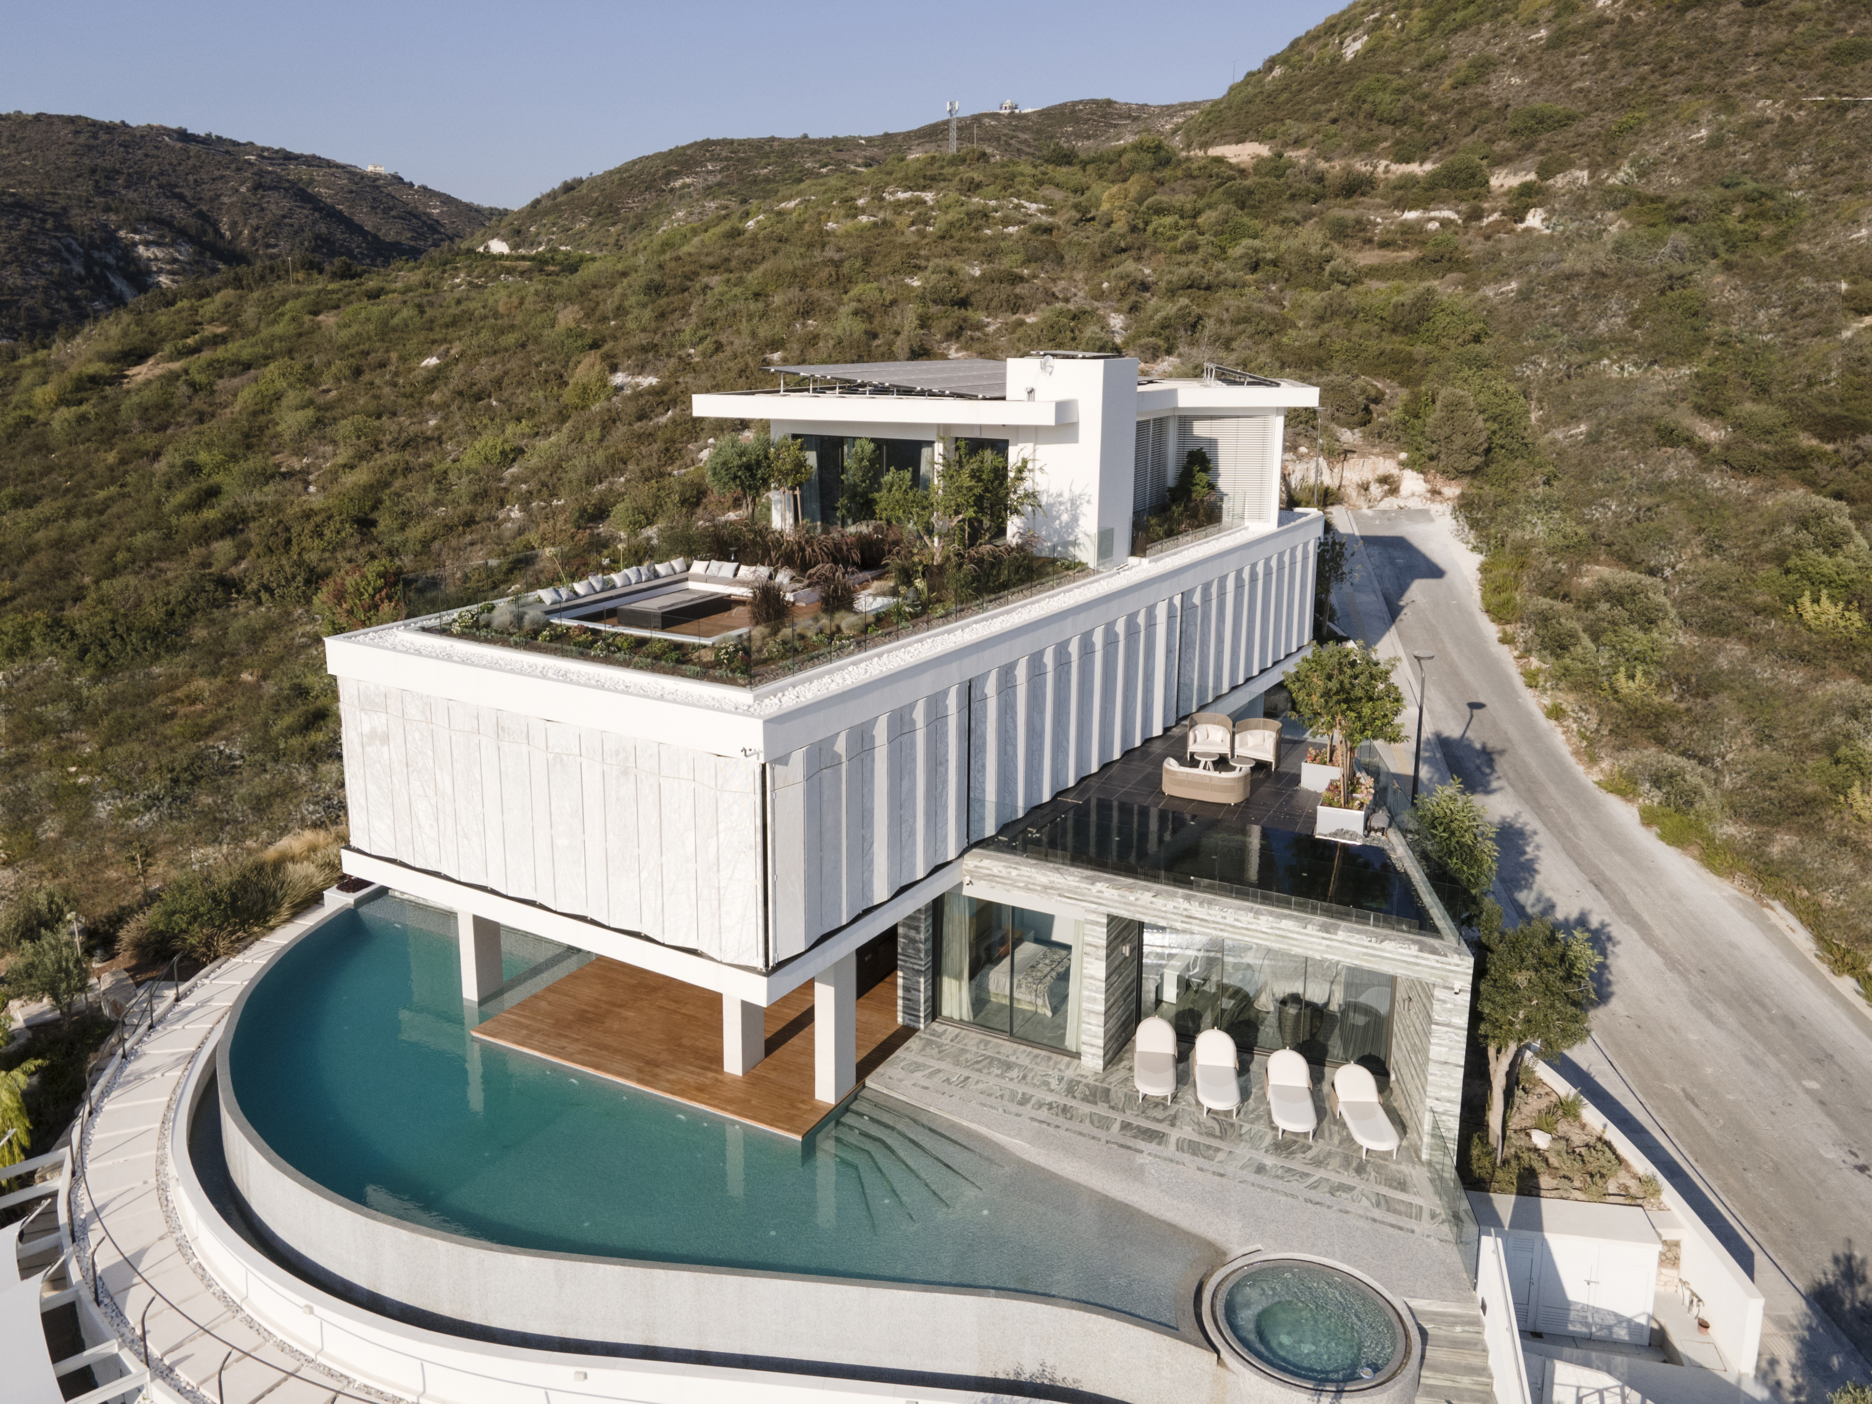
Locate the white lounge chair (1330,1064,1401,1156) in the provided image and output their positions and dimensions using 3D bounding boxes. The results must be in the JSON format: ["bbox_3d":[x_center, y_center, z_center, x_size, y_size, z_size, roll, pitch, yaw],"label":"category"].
[{"bbox_3d":[7.737,7.371,23.341,0.780,0.850,2.050,0,14,-1],"label":"white lounge chair"}]

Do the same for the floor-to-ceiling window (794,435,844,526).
[{"bbox_3d":[-3.167,-5.888,35.461,1.617,2.700,0.100,9,17,28],"label":"floor-to-ceiling window"}]

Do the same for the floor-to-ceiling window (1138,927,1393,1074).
[{"bbox_3d":[6.403,5.618,25.097,4.808,2.650,0.120,6,16,21],"label":"floor-to-ceiling window"}]

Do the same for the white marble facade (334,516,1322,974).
[{"bbox_3d":[0.712,-1.602,34.625,10.360,4.150,30.000,9,17,30],"label":"white marble facade"}]

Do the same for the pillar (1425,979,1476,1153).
[{"bbox_3d":[8.840,6.372,22.400,0.550,3.250,0.650,8,16,27],"label":"pillar"}]

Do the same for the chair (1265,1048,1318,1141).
[{"bbox_3d":[6.369,6.999,23.296,0.800,0.880,1.880,2,15,6],"label":"chair"}]

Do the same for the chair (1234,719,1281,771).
[{"bbox_3d":[8.047,1.001,32.295,1.120,1.080,0.920,9,16,31],"label":"chair"}]

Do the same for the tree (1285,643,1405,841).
[{"bbox_3d":[8.748,0.724,27.691,2.400,3.850,2.400,8,16,27],"label":"tree"}]

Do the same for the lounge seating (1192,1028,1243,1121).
[{"bbox_3d":[5.168,6.824,23.921,0.800,0.880,1.880,2,15,5],"label":"lounge seating"}]

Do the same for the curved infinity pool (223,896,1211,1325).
[{"bbox_3d":[-6.177,7.926,23.939,23.221,1.300,8.736,10,17,31],"label":"curved infinity pool"}]

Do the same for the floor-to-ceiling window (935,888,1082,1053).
[{"bbox_3d":[1.433,5.507,26.354,3.300,2.930,0.140,8,16,27],"label":"floor-to-ceiling window"}]

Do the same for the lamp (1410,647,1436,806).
[{"bbox_3d":[10.097,1.091,27.266,0.500,4.350,0.420,8,16,27],"label":"lamp"}]

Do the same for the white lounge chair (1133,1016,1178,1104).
[{"bbox_3d":[4.119,6.697,24.368,0.800,0.880,1.880,3,15,7],"label":"white lounge chair"}]

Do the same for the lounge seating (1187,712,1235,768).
[{"bbox_3d":[6.877,0.864,32.829,1.120,1.080,0.920,1,14,3],"label":"lounge seating"}]

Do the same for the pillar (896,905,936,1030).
[{"bbox_3d":[-0.335,5.029,26.191,0.530,3.100,0.600,9,17,28],"label":"pillar"}]

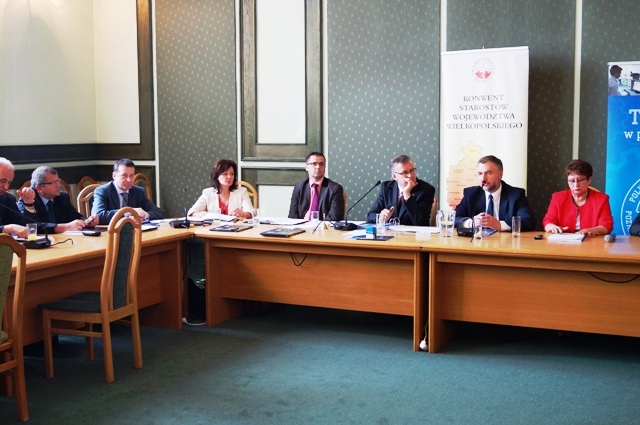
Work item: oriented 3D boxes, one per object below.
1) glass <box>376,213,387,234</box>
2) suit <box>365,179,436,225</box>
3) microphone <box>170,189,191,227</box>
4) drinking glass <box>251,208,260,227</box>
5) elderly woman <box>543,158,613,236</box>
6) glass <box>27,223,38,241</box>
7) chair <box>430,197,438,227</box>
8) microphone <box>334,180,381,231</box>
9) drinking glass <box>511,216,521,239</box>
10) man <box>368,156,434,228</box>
[{"bbox_3d":[0.477,0.088,5.824,0.068,0.150,0.068,2,6,25],"label":"glass"},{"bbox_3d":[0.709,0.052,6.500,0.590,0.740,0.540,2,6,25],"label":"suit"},{"bbox_3d":[-1.223,-0.043,6.567,0.170,0.320,0.200,-3,6,-30],"label":"microphone"},{"bbox_3d":[-0.554,0.042,6.399,0.068,0.150,0.068,0,5,0],"label":"drinking glass"},{"bbox_3d":[2.005,0.244,5.791,0.540,1.320,0.750,2,6,25],"label":"elderly woman"},{"bbox_3d":[-2.153,0.148,5.575,0.077,0.128,0.077,2,6,25],"label":"glass"},{"bbox_3d":[0.837,0.307,6.674,0.460,1.060,0.570,2,6,25],"label":"chair"},{"bbox_3d":[0.313,-0.069,6.497,0.340,0.370,0.160,-4,6,-37],"label":"microphone"},{"bbox_3d":[1.494,0.110,5.664,0.065,0.155,0.065,2,6,25],"label":"drinking glass"},{"bbox_3d":[0.688,0.175,6.466,0.590,1.350,0.760,2,6,25],"label":"man"}]

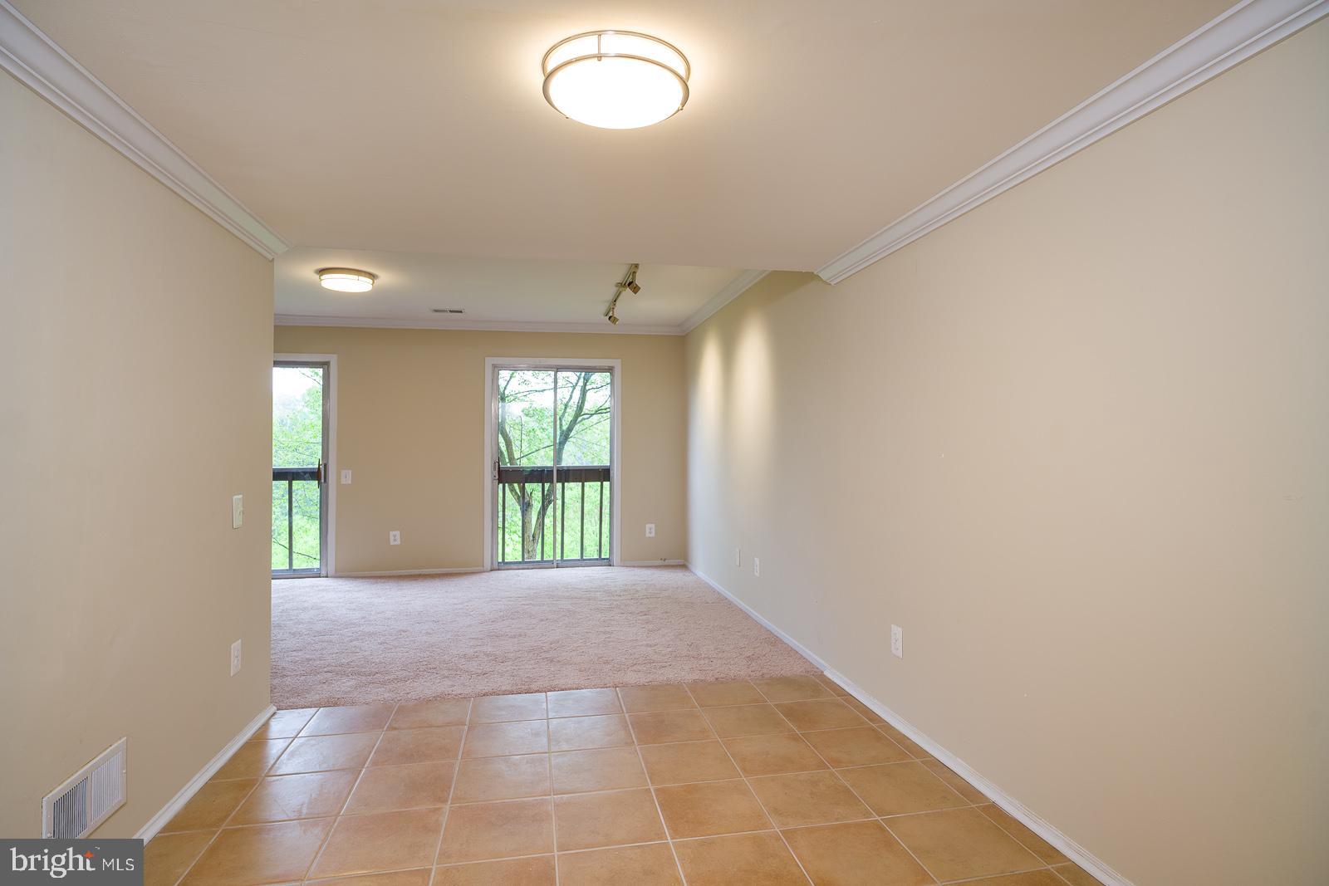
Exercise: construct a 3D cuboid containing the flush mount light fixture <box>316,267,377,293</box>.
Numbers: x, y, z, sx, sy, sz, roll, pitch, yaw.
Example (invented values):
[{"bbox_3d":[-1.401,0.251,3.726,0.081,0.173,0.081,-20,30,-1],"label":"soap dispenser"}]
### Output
[{"bbox_3d":[-2.327,-1.195,4.874,0.360,0.100,0.360,0,-1,-11],"label":"flush mount light fixture"}]

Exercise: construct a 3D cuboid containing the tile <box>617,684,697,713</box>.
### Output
[{"bbox_3d":[-0.029,1.218,3.163,0.333,0.010,0.326,0,-1,-11],"label":"tile"}]

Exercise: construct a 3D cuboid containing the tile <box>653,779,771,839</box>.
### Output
[{"bbox_3d":[0.150,1.208,2.200,0.335,0.010,0.323,0,-1,-11],"label":"tile"}]

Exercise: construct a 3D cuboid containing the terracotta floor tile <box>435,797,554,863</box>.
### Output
[{"bbox_3d":[-0.513,1.205,2.068,0.333,0.010,0.326,0,-1,-11],"label":"terracotta floor tile"}]

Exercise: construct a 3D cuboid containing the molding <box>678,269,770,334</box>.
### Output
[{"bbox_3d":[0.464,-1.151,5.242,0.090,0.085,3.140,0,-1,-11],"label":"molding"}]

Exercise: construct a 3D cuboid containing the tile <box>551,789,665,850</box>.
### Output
[{"bbox_3d":[-0.184,1.207,2.136,0.335,0.010,0.323,0,-1,-11],"label":"tile"}]

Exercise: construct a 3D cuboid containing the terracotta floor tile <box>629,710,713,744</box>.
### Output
[{"bbox_3d":[0.026,1.215,2.844,0.335,0.010,0.323,0,-1,-11],"label":"terracotta floor tile"}]

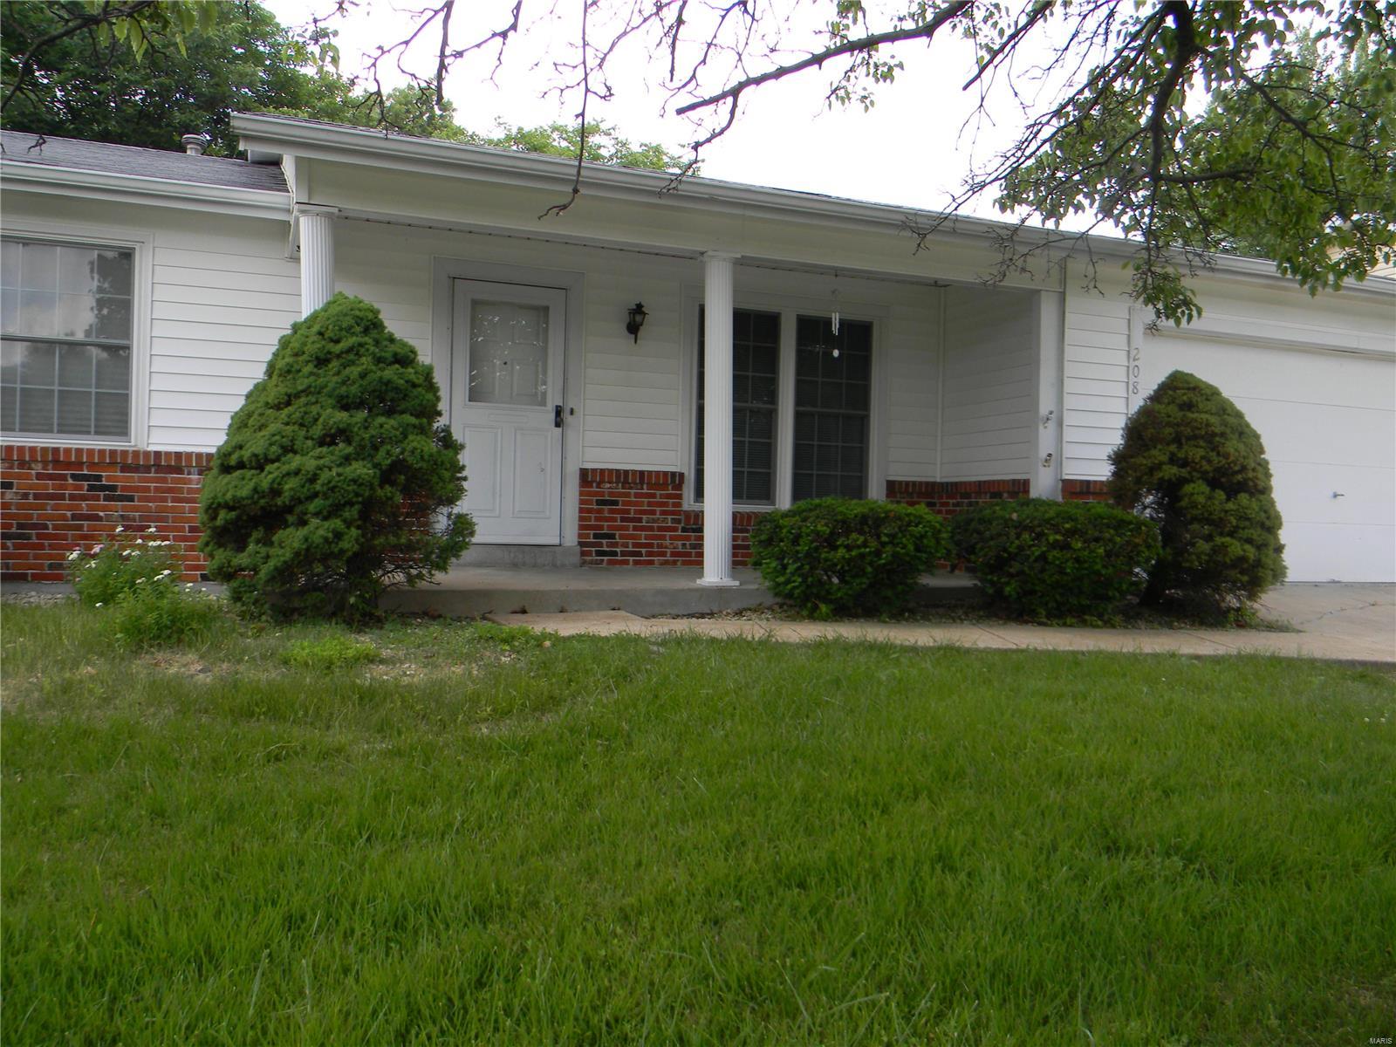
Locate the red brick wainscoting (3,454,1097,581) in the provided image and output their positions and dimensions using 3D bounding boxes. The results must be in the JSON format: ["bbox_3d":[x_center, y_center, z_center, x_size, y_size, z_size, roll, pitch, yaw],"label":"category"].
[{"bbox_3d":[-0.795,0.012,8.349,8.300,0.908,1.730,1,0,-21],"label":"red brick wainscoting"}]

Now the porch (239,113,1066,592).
[{"bbox_3d":[-0.149,-0.846,8.341,5.997,2.822,1.972,1,0,-19],"label":"porch"}]

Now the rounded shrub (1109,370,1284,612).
[{"bbox_3d":[3.571,-0.231,8.091,1.239,1.735,1.239,1,0,-19],"label":"rounded shrub"}]

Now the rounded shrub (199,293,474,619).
[{"bbox_3d":[-2.089,-0.387,6.523,1.564,1.890,1.564,1,0,-19],"label":"rounded shrub"}]

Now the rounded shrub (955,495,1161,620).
[{"bbox_3d":[2.407,0.238,7.585,1.385,0.820,1.385,1,0,-19],"label":"rounded shrub"}]

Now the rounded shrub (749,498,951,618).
[{"bbox_3d":[0.995,0.225,7.383,1.306,0.784,1.306,1,0,0],"label":"rounded shrub"}]

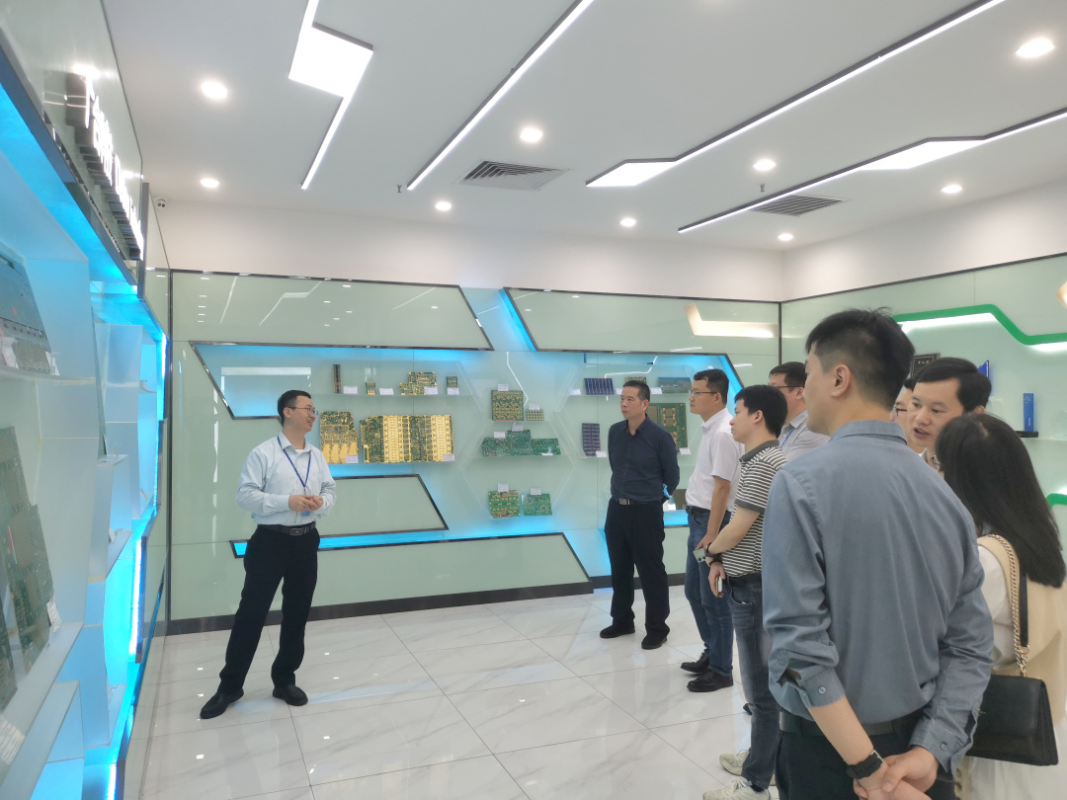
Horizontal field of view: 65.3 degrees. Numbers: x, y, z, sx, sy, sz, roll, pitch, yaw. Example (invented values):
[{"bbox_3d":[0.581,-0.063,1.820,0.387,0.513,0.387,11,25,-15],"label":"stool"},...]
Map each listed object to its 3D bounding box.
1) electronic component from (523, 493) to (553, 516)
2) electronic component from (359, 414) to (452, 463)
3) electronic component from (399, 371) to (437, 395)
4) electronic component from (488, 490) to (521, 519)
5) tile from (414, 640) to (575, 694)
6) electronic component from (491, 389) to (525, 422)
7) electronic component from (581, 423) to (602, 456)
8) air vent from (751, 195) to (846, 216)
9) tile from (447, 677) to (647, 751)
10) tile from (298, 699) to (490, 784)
[{"bbox_3d":[0.033,0.853,6.750,0.238,0.164,0.015,0,-18,-22],"label":"electronic component"},{"bbox_3d":[-0.958,0.297,6.366,0.718,0.353,0.020,0,-5,-22],"label":"electronic component"},{"bbox_3d":[-0.882,-0.122,6.384,0.282,0.178,0.015,0,-10,-22],"label":"electronic component"},{"bbox_3d":[-0.230,0.831,6.646,0.243,0.202,0.015,0,-16,-22],"label":"electronic component"},{"bbox_3d":[-0.257,1.607,5.031,0.800,0.010,0.800,0,0,-22],"label":"tile"},{"bbox_3d":[-0.205,0.049,6.681,0.268,0.243,0.015,0,-4,-22],"label":"electronic component"},{"bbox_3d":[0.492,0.337,6.959,0.157,0.278,0.015,0,-8,-22],"label":"electronic component"},{"bbox_3d":[1.814,-1.366,5.810,0.550,0.030,0.550,0,0,-22],"label":"air vent"},{"bbox_3d":[0.045,1.607,4.274,0.800,0.010,0.800,0,0,-22],"label":"tile"},{"bbox_3d":[-0.699,1.607,3.979,0.800,0.010,0.800,0,0,-22],"label":"tile"}]

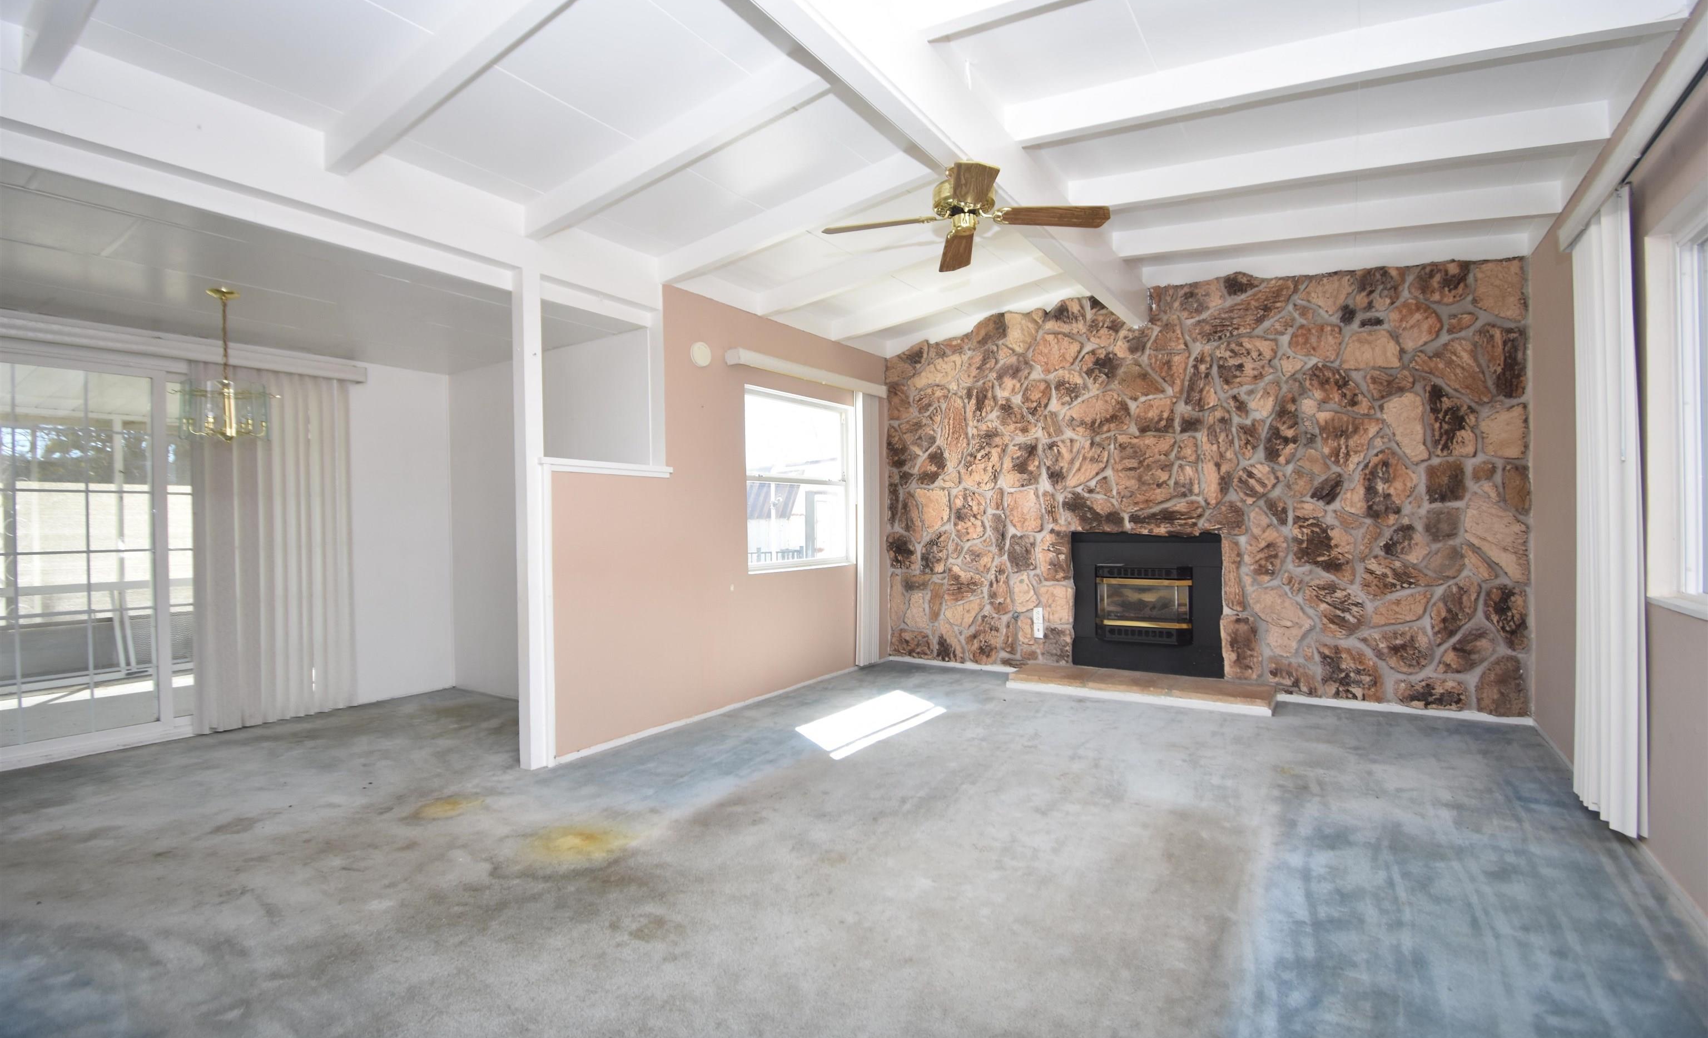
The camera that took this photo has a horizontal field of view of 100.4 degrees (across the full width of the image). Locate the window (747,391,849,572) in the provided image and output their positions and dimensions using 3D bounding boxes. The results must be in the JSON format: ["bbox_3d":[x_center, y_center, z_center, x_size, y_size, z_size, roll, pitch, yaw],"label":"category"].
[{"bbox_3d":[-0.374,-0.259,5.180,0.090,1.220,1.200,-1,0,35],"label":"window"}]

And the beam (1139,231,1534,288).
[{"bbox_3d":[2.821,-1.560,4.372,1.957,0.135,0.080,8,5,35],"label":"beam"}]

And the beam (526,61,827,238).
[{"bbox_3d":[-0.794,-1.506,2.942,1.875,0.145,0.080,-6,-3,35],"label":"beam"}]

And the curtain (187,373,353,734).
[{"bbox_3d":[-3.468,0.158,4.293,0.090,2.070,0.760,-1,0,35],"label":"curtain"}]

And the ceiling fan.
[{"bbox_3d":[0.444,-1.245,2.833,1.090,0.235,1.050,-1,0,5],"label":"ceiling fan"}]

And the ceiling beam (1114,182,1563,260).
[{"bbox_3d":[2.406,-1.559,3.783,1.957,0.145,0.080,8,5,35],"label":"ceiling beam"}]

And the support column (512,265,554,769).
[{"bbox_3d":[-1.560,-0.011,3.455,0.105,2.417,0.095,-1,0,35],"label":"support column"}]

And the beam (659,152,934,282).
[{"bbox_3d":[-0.328,-1.513,3.602,1.875,0.145,0.080,-6,-3,35],"label":"beam"}]

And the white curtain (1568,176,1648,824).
[{"bbox_3d":[2.663,-0.009,2.527,0.100,2.120,0.470,-1,0,35],"label":"white curtain"}]

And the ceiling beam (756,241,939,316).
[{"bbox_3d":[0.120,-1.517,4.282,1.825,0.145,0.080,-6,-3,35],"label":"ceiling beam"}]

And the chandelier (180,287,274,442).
[{"bbox_3d":[-2.928,-0.705,3.312,0.340,0.690,0.340,-1,0,35],"label":"chandelier"}]

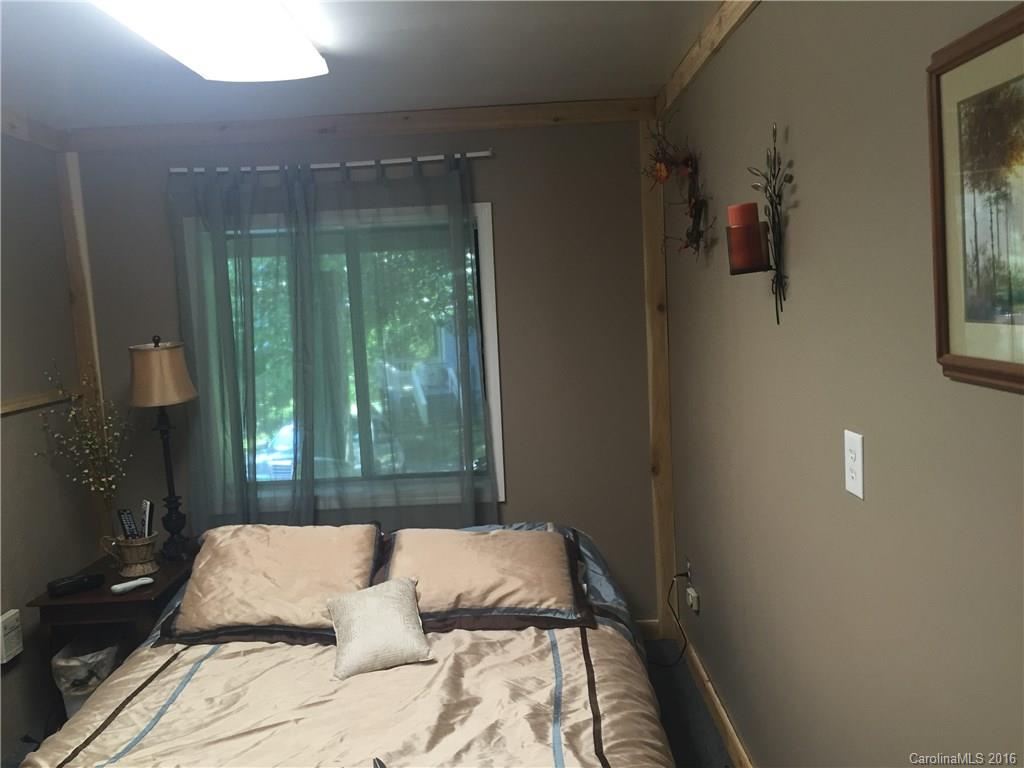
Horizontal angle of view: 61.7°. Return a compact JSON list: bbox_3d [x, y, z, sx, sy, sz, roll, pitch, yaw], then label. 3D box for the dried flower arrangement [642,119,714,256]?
[{"bbox_3d":[0.528,-0.655,2.865,0.165,0.440,0.420,-3,6,0],"label":"dried flower arrangement"}]

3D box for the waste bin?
[{"bbox_3d":[-1.462,1.089,2.988,0.230,0.330,0.230,-3,6,0],"label":"waste bin"}]

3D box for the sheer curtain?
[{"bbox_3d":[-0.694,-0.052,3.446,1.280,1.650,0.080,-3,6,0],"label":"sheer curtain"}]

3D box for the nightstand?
[{"bbox_3d":[-1.441,0.966,3.276,0.430,0.510,0.600,-3,6,0],"label":"nightstand"}]

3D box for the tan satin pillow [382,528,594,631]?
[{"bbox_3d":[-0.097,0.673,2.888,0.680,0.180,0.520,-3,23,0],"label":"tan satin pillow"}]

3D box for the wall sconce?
[{"bbox_3d":[0.551,-0.357,1.951,0.130,0.450,0.200,-3,6,0],"label":"wall sconce"}]

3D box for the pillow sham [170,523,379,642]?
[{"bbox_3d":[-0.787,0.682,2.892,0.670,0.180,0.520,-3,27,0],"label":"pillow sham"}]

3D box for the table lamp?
[{"bbox_3d":[-1.351,0.251,3.360,0.270,0.875,0.270,-3,6,0],"label":"table lamp"}]

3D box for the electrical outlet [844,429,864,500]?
[{"bbox_3d":[0.634,0.148,1.600,0.012,0.116,0.071,-3,6,0],"label":"electrical outlet"}]

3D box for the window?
[{"bbox_3d":[-0.650,-0.092,3.522,1.200,1.225,0.100,-3,6,0],"label":"window"}]

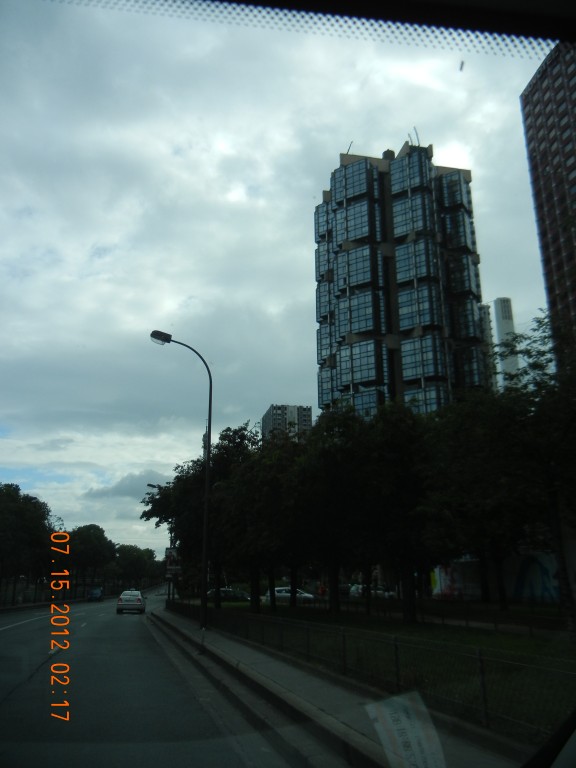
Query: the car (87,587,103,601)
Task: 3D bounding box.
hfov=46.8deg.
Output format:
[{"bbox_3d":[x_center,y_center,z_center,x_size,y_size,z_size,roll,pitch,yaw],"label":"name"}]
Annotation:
[{"bbox_3d":[-23.289,25.453,80.110,1.800,1.650,4.300,2,-17,-8],"label":"car"}]

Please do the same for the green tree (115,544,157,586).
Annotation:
[{"bbox_3d":[-30.475,37.242,133.010,8.200,9.600,8.200,0,-17,0],"label":"green tree"}]

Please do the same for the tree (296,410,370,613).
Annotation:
[{"bbox_3d":[2.381,6.738,36.435,4.800,11.000,4.800,0,-17,0],"label":"tree"}]

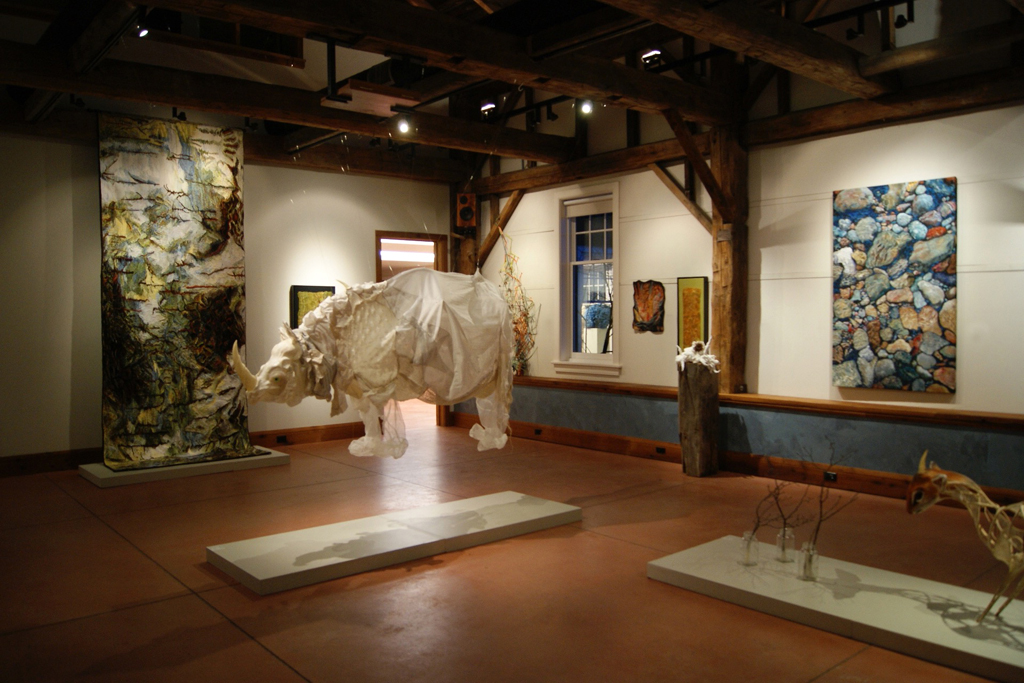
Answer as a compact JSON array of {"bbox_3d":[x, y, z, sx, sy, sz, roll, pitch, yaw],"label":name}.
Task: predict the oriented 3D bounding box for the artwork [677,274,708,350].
[{"bbox_3d":[1.939,-0.252,8.248,0.070,0.860,0.345,-2,2,-41],"label":"artwork"}]

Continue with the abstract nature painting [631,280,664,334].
[{"bbox_3d":[1.547,-0.401,8.705,0.050,0.570,0.440,-2,2,-41],"label":"abstract nature painting"}]

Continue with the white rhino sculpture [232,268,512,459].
[{"bbox_3d":[-0.851,0.158,5.109,2.040,1.300,0.720,-2,2,-41],"label":"white rhino sculpture"}]

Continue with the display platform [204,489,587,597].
[{"bbox_3d":[-0.673,1.299,5.219,2.430,0.081,0.810,-2,2,-41],"label":"display platform"}]

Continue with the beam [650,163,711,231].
[{"bbox_3d":[1.855,-1.548,8.230,0.140,0.090,1.080,-2,47,-41],"label":"beam"}]

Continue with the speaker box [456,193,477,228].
[{"bbox_3d":[-0.595,-1.734,10.150,0.245,0.430,0.280,0,2,3],"label":"speaker box"}]

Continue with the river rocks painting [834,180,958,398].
[{"bbox_3d":[3.238,-0.458,6.536,0.045,1.740,1.005,-2,2,-41],"label":"river rocks painting"}]

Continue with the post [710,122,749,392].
[{"bbox_3d":[2.181,-0.798,7.679,0.270,2.640,0.245,-2,2,-41],"label":"post"}]

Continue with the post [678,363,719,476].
[{"bbox_3d":[1.792,0.734,7.365,0.265,1.060,0.265,-1,2,-31],"label":"post"}]

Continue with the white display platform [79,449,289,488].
[{"bbox_3d":[-3.271,1.244,7.760,1.780,0.081,0.830,-2,2,-41],"label":"white display platform"}]

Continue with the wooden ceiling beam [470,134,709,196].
[{"bbox_3d":[0.858,-2.060,9.268,0.270,0.230,3.920,-2,2,-41],"label":"wooden ceiling beam"}]

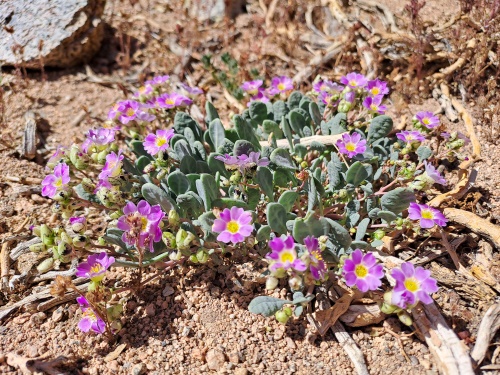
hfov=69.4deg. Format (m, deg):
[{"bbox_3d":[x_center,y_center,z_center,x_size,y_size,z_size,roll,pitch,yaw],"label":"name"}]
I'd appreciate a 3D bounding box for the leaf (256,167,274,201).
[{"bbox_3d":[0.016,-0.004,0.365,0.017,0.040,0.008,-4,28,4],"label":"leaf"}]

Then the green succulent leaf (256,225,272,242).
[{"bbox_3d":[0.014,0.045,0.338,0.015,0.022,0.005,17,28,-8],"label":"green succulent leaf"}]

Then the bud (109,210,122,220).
[{"bbox_3d":[-0.119,0.025,0.319,0.011,0.009,0.010,10,35,-6],"label":"bud"}]

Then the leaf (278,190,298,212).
[{"bbox_3d":[0.038,0.016,0.369,0.018,0.031,0.005,16,29,-7],"label":"leaf"}]

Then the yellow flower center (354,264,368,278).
[{"bbox_3d":[0.085,0.064,0.274,0.010,0.004,0.010,-10,69,9],"label":"yellow flower center"}]

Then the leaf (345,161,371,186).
[{"bbox_3d":[0.123,-0.015,0.412,0.027,0.034,0.008,5,30,-3],"label":"leaf"}]

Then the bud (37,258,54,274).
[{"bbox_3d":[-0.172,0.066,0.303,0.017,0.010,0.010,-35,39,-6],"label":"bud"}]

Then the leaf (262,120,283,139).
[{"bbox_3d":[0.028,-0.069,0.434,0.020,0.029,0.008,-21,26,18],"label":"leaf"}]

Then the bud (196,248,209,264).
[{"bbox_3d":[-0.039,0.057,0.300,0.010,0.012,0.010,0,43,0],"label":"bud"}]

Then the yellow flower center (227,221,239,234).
[{"bbox_3d":[-0.015,0.034,0.310,0.011,0.005,0.011,0,69,0],"label":"yellow flower center"}]

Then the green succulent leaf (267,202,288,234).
[{"bbox_3d":[0.022,0.025,0.288,0.017,0.027,0.006,-11,18,3],"label":"green succulent leaf"}]

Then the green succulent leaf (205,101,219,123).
[{"bbox_3d":[-0.048,-0.094,0.457,0.016,0.035,0.008,-14,28,-12],"label":"green succulent leaf"}]

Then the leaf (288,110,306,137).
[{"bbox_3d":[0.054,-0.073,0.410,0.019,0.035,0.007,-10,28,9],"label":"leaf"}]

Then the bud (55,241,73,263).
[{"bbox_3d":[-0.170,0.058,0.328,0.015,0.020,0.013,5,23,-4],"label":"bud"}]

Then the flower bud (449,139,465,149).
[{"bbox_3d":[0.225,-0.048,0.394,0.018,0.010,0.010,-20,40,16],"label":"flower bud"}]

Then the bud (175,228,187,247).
[{"bbox_3d":[-0.057,0.042,0.297,0.010,0.016,0.010,3,34,-1],"label":"bud"}]

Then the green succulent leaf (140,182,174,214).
[{"bbox_3d":[-0.085,0.010,0.335,0.040,0.006,0.017,43,70,-9],"label":"green succulent leaf"}]

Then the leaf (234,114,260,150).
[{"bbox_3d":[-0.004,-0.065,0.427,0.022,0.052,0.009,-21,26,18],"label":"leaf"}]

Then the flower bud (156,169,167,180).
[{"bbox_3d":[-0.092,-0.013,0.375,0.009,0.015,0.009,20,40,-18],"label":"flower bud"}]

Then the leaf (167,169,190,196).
[{"bbox_3d":[-0.062,-0.004,0.315,0.019,0.024,0.006,-5,23,-11],"label":"leaf"}]

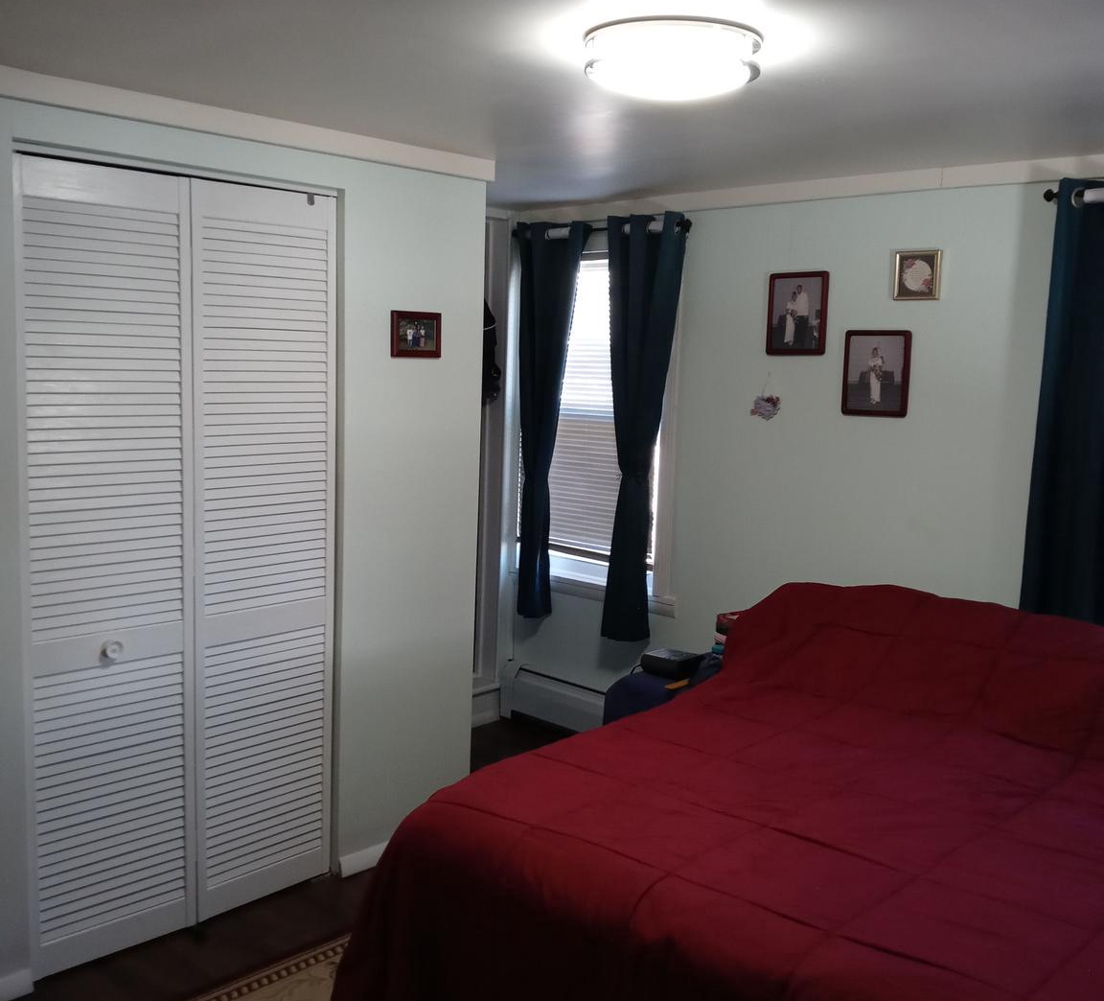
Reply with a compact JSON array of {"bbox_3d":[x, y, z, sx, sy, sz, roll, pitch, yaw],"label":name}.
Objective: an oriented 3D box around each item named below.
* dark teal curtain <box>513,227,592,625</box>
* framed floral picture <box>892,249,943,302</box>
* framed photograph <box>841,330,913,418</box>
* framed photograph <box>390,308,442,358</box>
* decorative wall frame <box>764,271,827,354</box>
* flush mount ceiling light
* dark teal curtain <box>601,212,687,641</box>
[{"bbox_3d":[0.000,-0.316,4.815,0.350,1.590,0.110,8,9,43],"label":"dark teal curtain"},{"bbox_3d":[1.161,-0.713,3.777,0.156,0.156,0.020,8,9,43],"label":"framed floral picture"},{"bbox_3d":[1.064,-0.414,3.898,0.235,0.281,0.020,8,9,43],"label":"framed photograph"},{"bbox_3d":[-0.408,-0.495,3.572,0.020,0.136,0.190,8,9,43],"label":"framed photograph"},{"bbox_3d":[0.845,-0.639,4.087,0.235,0.281,0.020,8,9,43],"label":"decorative wall frame"},{"bbox_3d":[0.231,-0.839,2.285,0.343,0.080,0.343,2,7,0],"label":"flush mount ceiling light"},{"bbox_3d":[0.336,-0.263,4.497,0.345,1.600,0.110,8,9,43],"label":"dark teal curtain"}]

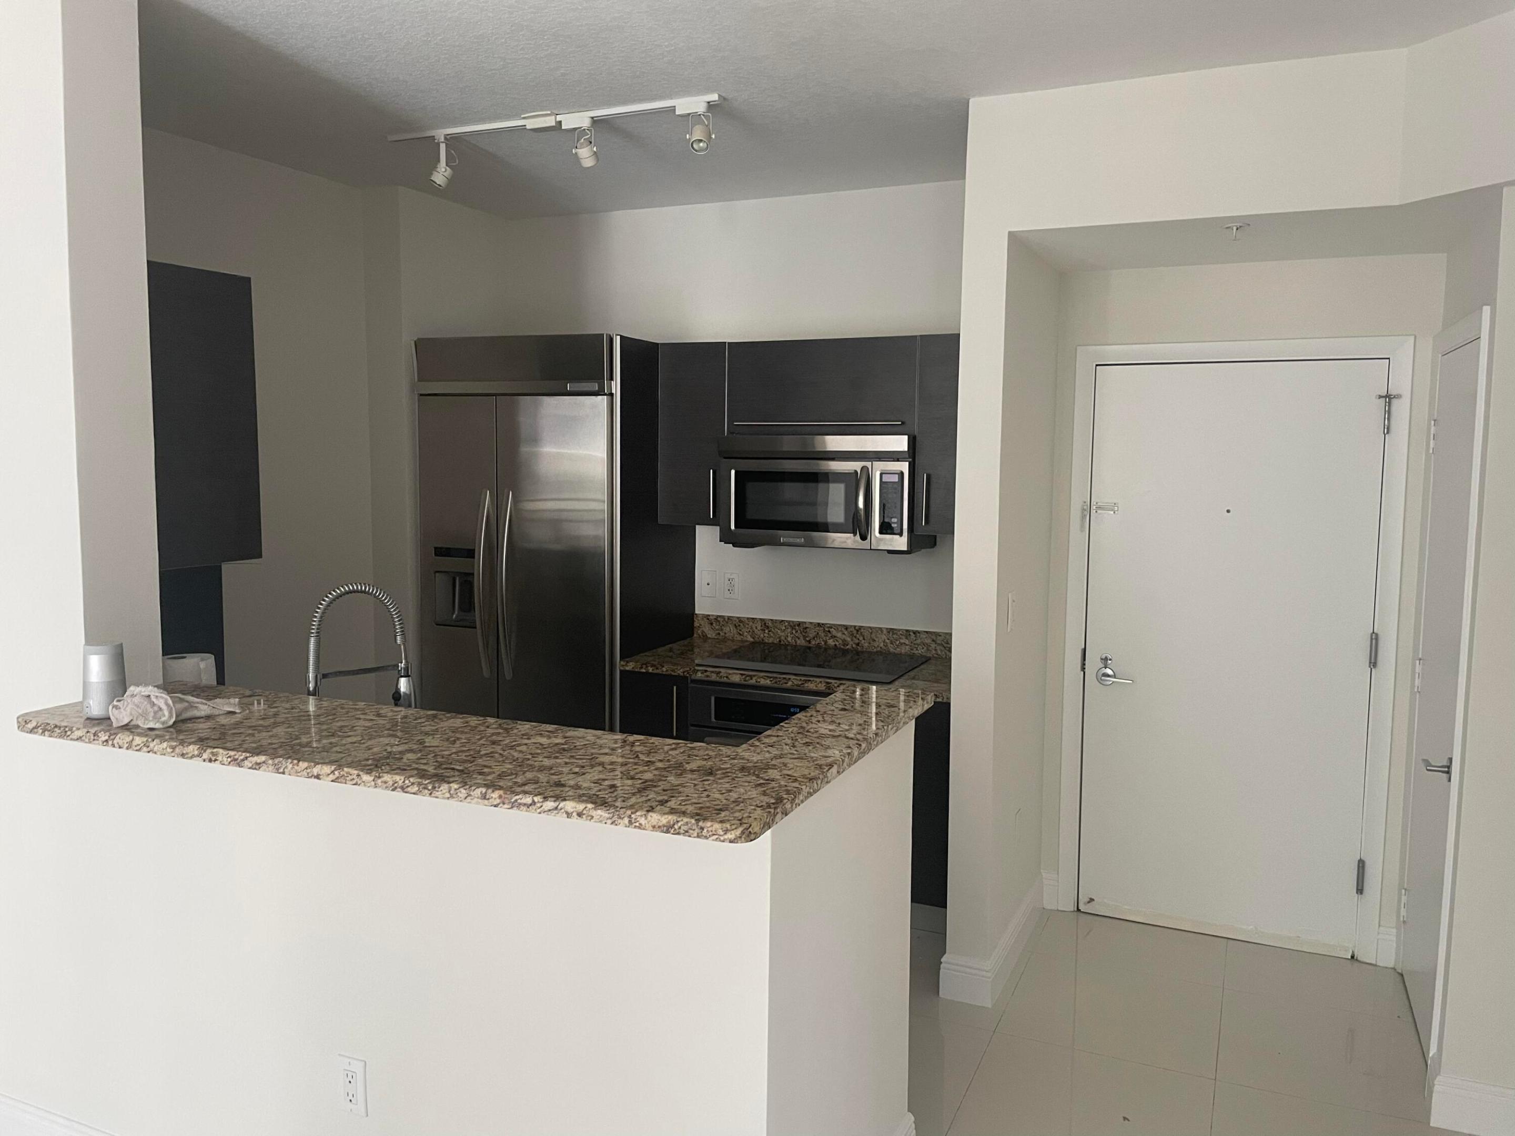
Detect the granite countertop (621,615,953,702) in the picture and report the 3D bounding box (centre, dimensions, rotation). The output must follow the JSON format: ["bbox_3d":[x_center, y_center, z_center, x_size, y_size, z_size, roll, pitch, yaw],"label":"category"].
[{"bbox_3d":[0.211,0.326,4.313,1.355,0.141,0.675,3,5,24],"label":"granite countertop"}]

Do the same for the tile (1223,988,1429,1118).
[{"bbox_3d":[1.617,1.389,3.270,0.532,0.012,0.616,3,5,24],"label":"tile"}]

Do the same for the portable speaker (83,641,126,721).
[{"bbox_3d":[-1.419,0.246,2.466,0.083,0.152,0.083,-2,6,-30],"label":"portable speaker"}]

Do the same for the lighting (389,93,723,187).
[{"bbox_3d":[-0.676,-1.329,3.606,1.205,0.195,0.120,3,5,24],"label":"lighting"}]

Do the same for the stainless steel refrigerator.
[{"bbox_3d":[-0.835,0.150,4.739,0.913,2.133,0.680,3,5,24],"label":"stainless steel refrigerator"}]

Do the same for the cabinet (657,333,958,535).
[{"bbox_3d":[0.293,-0.509,4.391,1.367,0.713,0.345,3,5,24],"label":"cabinet"}]

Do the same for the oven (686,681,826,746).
[{"bbox_3d":[0.197,0.768,4.309,0.755,0.710,0.600,3,5,24],"label":"oven"}]

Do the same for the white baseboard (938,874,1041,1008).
[{"bbox_3d":[0.821,1.250,3.919,0.165,0.130,0.875,3,5,24],"label":"white baseboard"}]

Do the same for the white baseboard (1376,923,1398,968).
[{"bbox_3d":[2.115,1.276,3.818,0.060,0.133,0.015,3,5,24],"label":"white baseboard"}]

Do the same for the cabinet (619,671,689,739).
[{"bbox_3d":[-0.276,0.793,4.570,0.302,0.842,0.630,3,5,24],"label":"cabinet"}]

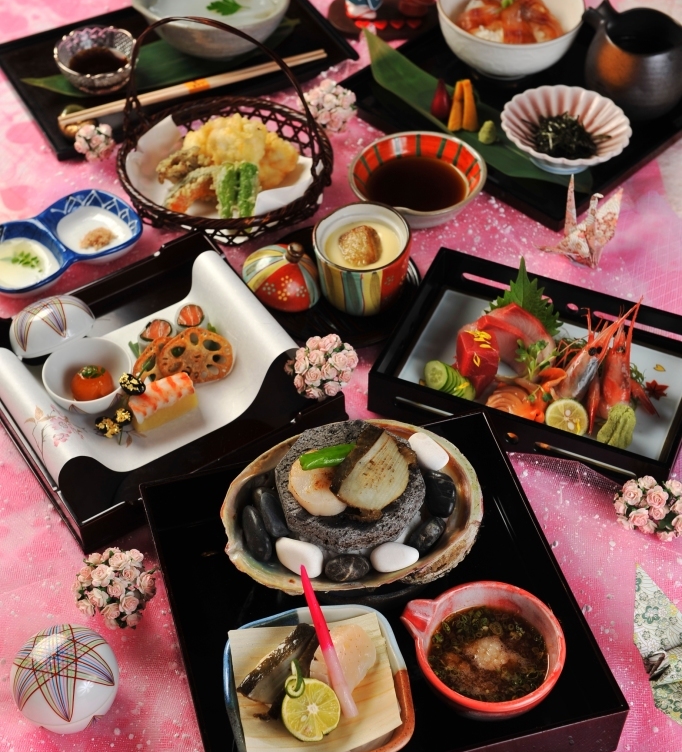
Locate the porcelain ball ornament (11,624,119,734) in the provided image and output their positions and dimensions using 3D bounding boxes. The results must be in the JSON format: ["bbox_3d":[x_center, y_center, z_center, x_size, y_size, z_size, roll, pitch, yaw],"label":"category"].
[{"bbox_3d":[-0.166,0.183,0.893,0.064,0.063,0.064,-1,47,0],"label":"porcelain ball ornament"}]

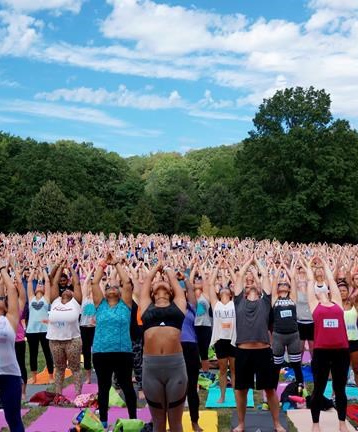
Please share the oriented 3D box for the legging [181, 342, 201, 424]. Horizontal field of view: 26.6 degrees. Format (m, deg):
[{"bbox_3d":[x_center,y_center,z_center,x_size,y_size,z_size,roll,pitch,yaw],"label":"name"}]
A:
[{"bbox_3d":[0.079,1.758,7.950,0.320,0.870,0.270,0,-5,0],"label":"legging"}]

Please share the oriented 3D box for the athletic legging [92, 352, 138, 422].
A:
[{"bbox_3d":[-0.698,1.856,8.200,0.470,0.760,0.290,0,-5,3],"label":"athletic legging"}]

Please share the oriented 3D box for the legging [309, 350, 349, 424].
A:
[{"bbox_3d":[1.620,1.812,8.100,0.420,0.790,0.290,0,-5,3],"label":"legging"}]

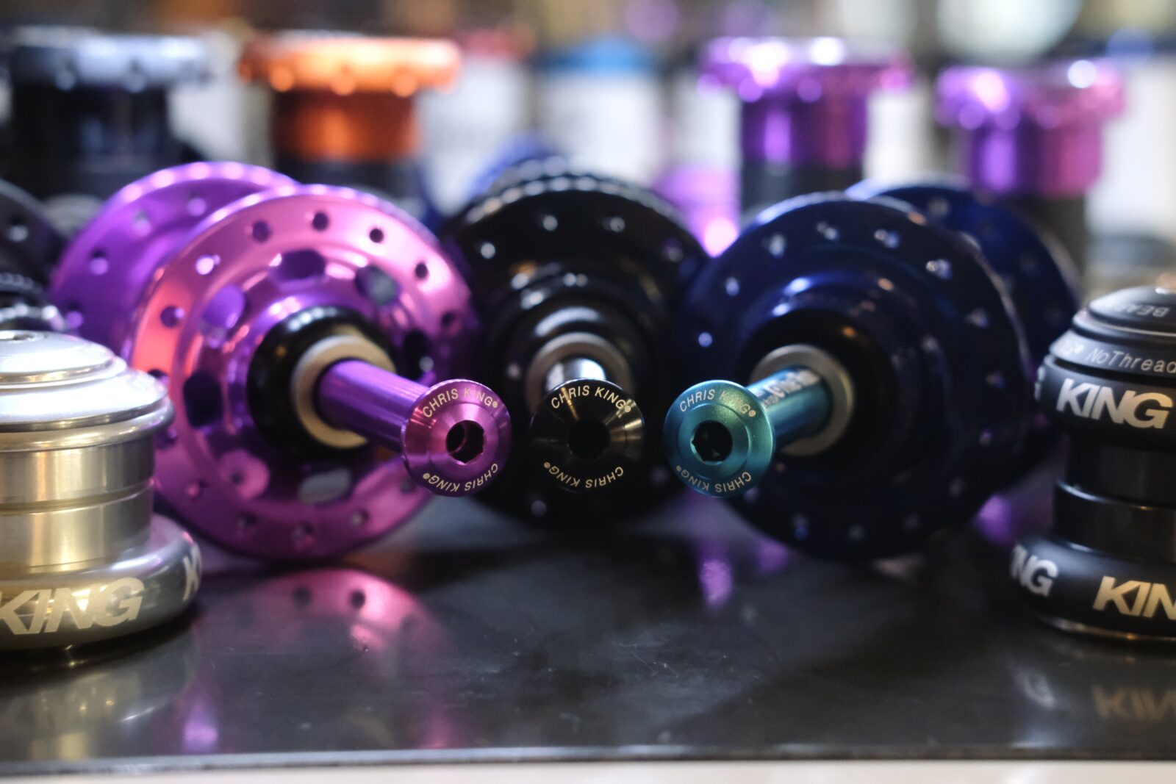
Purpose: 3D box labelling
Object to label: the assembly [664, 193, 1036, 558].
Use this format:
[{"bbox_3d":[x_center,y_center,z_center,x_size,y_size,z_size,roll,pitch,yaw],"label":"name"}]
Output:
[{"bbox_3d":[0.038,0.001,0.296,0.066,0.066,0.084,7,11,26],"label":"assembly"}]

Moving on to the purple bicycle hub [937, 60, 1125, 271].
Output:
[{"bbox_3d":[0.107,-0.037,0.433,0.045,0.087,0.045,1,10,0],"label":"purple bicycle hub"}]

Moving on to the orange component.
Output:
[{"bbox_3d":[-0.057,-0.070,0.416,0.050,0.029,0.050,1,10,0],"label":"orange component"}]

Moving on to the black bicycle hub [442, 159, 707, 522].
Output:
[{"bbox_3d":[-0.002,-0.005,0.323,0.066,0.066,0.131,1,10,-2],"label":"black bicycle hub"}]

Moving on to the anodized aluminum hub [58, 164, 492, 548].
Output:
[{"bbox_3d":[-0.054,-0.004,0.312,0.066,0.066,0.135,-5,12,-31],"label":"anodized aluminum hub"}]

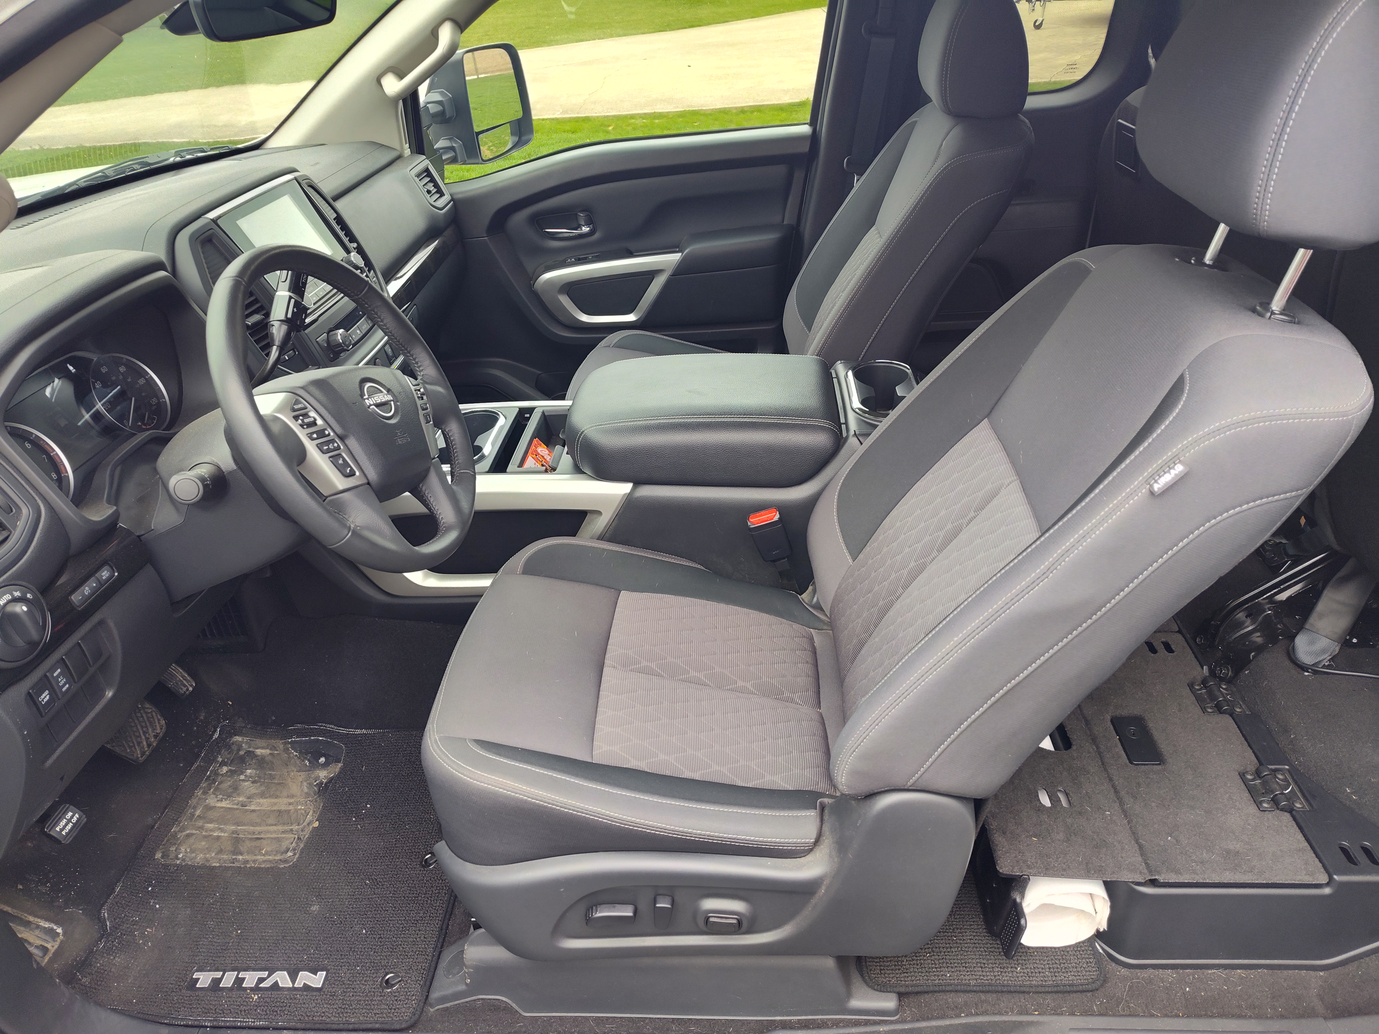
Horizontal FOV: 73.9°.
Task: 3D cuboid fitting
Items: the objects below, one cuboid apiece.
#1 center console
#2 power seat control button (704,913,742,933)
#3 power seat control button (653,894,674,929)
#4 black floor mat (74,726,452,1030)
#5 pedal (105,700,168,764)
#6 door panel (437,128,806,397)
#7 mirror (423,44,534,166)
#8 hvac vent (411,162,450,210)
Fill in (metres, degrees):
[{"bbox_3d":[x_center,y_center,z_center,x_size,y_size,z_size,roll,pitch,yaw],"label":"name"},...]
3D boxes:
[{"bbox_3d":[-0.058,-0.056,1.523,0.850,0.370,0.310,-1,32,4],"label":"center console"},{"bbox_3d":[0.036,0.449,1.012,0.041,0.024,0.012,-1,32,4],"label":"power seat control button"},{"bbox_3d":[-0.029,0.436,1.005,0.021,0.046,0.016,-1,32,4],"label":"power seat control button"},{"bbox_3d":[-0.560,0.487,1.329,0.500,0.025,0.510,-1,32,4],"label":"black floor mat"},{"bbox_3d":[-0.805,0.306,1.320,0.030,0.066,0.098,-38,23,24],"label":"pedal"},{"bbox_3d":[-0.189,-0.538,2.126,0.920,0.650,0.140,-1,32,4],"label":"door panel"},{"bbox_3d":[-0.512,-1.022,2.276,0.160,0.270,0.290,9,34,19],"label":"mirror"},{"bbox_3d":[-0.555,-0.702,1.937,0.040,0.090,0.105,-22,29,16],"label":"hvac vent"}]

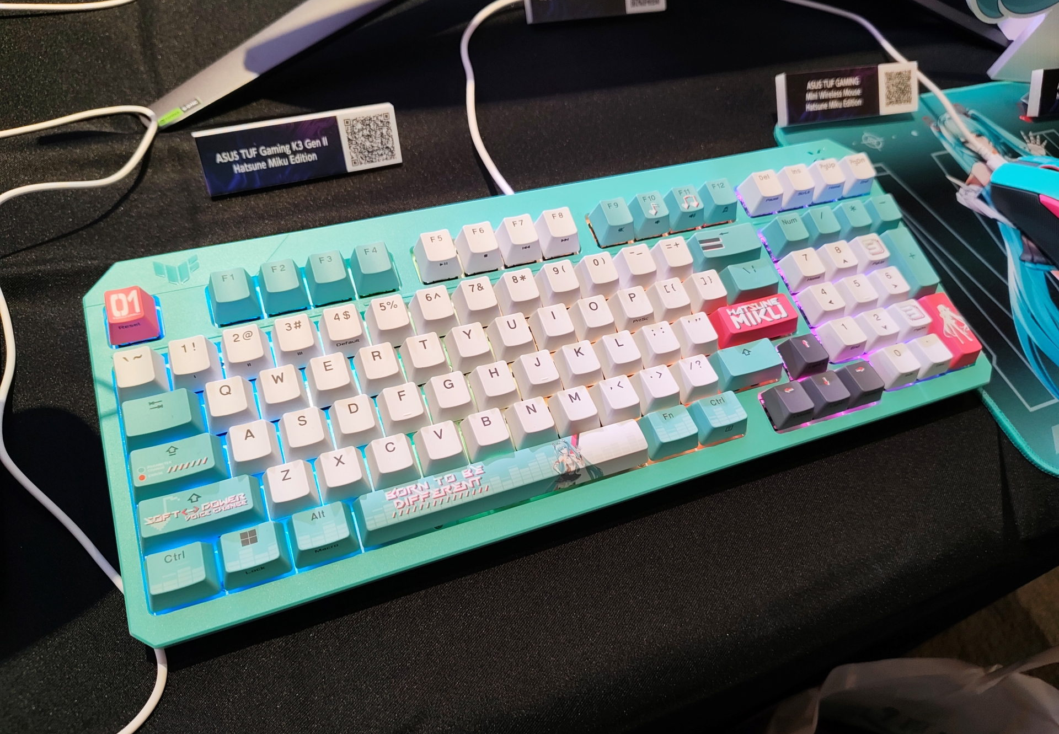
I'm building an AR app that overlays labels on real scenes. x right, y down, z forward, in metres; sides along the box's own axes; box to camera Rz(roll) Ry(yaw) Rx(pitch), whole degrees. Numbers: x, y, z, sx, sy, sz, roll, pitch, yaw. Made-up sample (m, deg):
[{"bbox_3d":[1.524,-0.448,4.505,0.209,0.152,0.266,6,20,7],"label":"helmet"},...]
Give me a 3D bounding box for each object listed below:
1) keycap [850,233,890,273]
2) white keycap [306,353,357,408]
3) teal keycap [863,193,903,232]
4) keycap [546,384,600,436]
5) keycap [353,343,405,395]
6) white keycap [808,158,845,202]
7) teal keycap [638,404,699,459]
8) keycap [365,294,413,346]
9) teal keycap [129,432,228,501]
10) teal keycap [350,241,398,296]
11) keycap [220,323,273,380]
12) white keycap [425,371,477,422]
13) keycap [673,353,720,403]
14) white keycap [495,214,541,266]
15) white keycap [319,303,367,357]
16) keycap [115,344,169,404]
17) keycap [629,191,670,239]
[{"bbox_3d":[0.169,-0.056,0.366,0.018,0.009,0.018,-14,68,-17],"label":"keycap"},{"bbox_3d":[-0.077,0.005,0.288,0.018,0.009,0.018,-14,69,-17],"label":"white keycap"},{"bbox_3d":[0.180,-0.078,0.377,0.018,0.012,0.018,-14,68,-17],"label":"teal keycap"},{"bbox_3d":[0.019,0.018,0.300,0.018,0.010,0.018,-14,68,-17],"label":"keycap"},{"bbox_3d":[-0.059,0.001,0.293,0.018,0.009,0.018,-14,68,-17],"label":"keycap"},{"bbox_3d":[0.153,-0.096,0.378,0.018,0.011,0.018,-14,69,-17],"label":"white keycap"},{"bbox_3d":[0.059,0.026,0.304,0.023,0.010,0.018,-14,68,-17],"label":"teal keycap"},{"bbox_3d":[-0.057,-0.019,0.302,0.018,0.012,0.018,-14,68,-17],"label":"keycap"},{"bbox_3d":[-0.126,0.035,0.263,0.032,0.009,0.018,-14,68,-17],"label":"teal keycap"},{"bbox_3d":[-0.066,-0.043,0.311,0.018,0.012,0.018,-14,68,-17],"label":"teal keycap"},{"bbox_3d":[-0.110,-0.006,0.285,0.018,0.012,0.018,-14,68,-17],"label":"keycap"},{"bbox_3d":[-0.031,0.012,0.294,0.018,0.009,0.018,-14,69,-17],"label":"white keycap"},{"bbox_3d":[0.072,0.005,0.317,0.018,0.010,0.018,-14,68,-17],"label":"keycap"},{"bbox_3d":[-0.004,-0.058,0.331,0.018,0.013,0.018,-14,68,-17],"label":"white keycap"},{"bbox_3d":[-0.074,-0.014,0.296,0.018,0.011,0.018,-14,68,-17],"label":"white keycap"},{"bbox_3d":[-0.145,0.003,0.274,0.018,0.011,0.018,-14,69,-17],"label":"keycap"},{"bbox_3d":[0.058,-0.073,0.349,0.018,0.012,0.018,-14,69,-17],"label":"keycap"}]

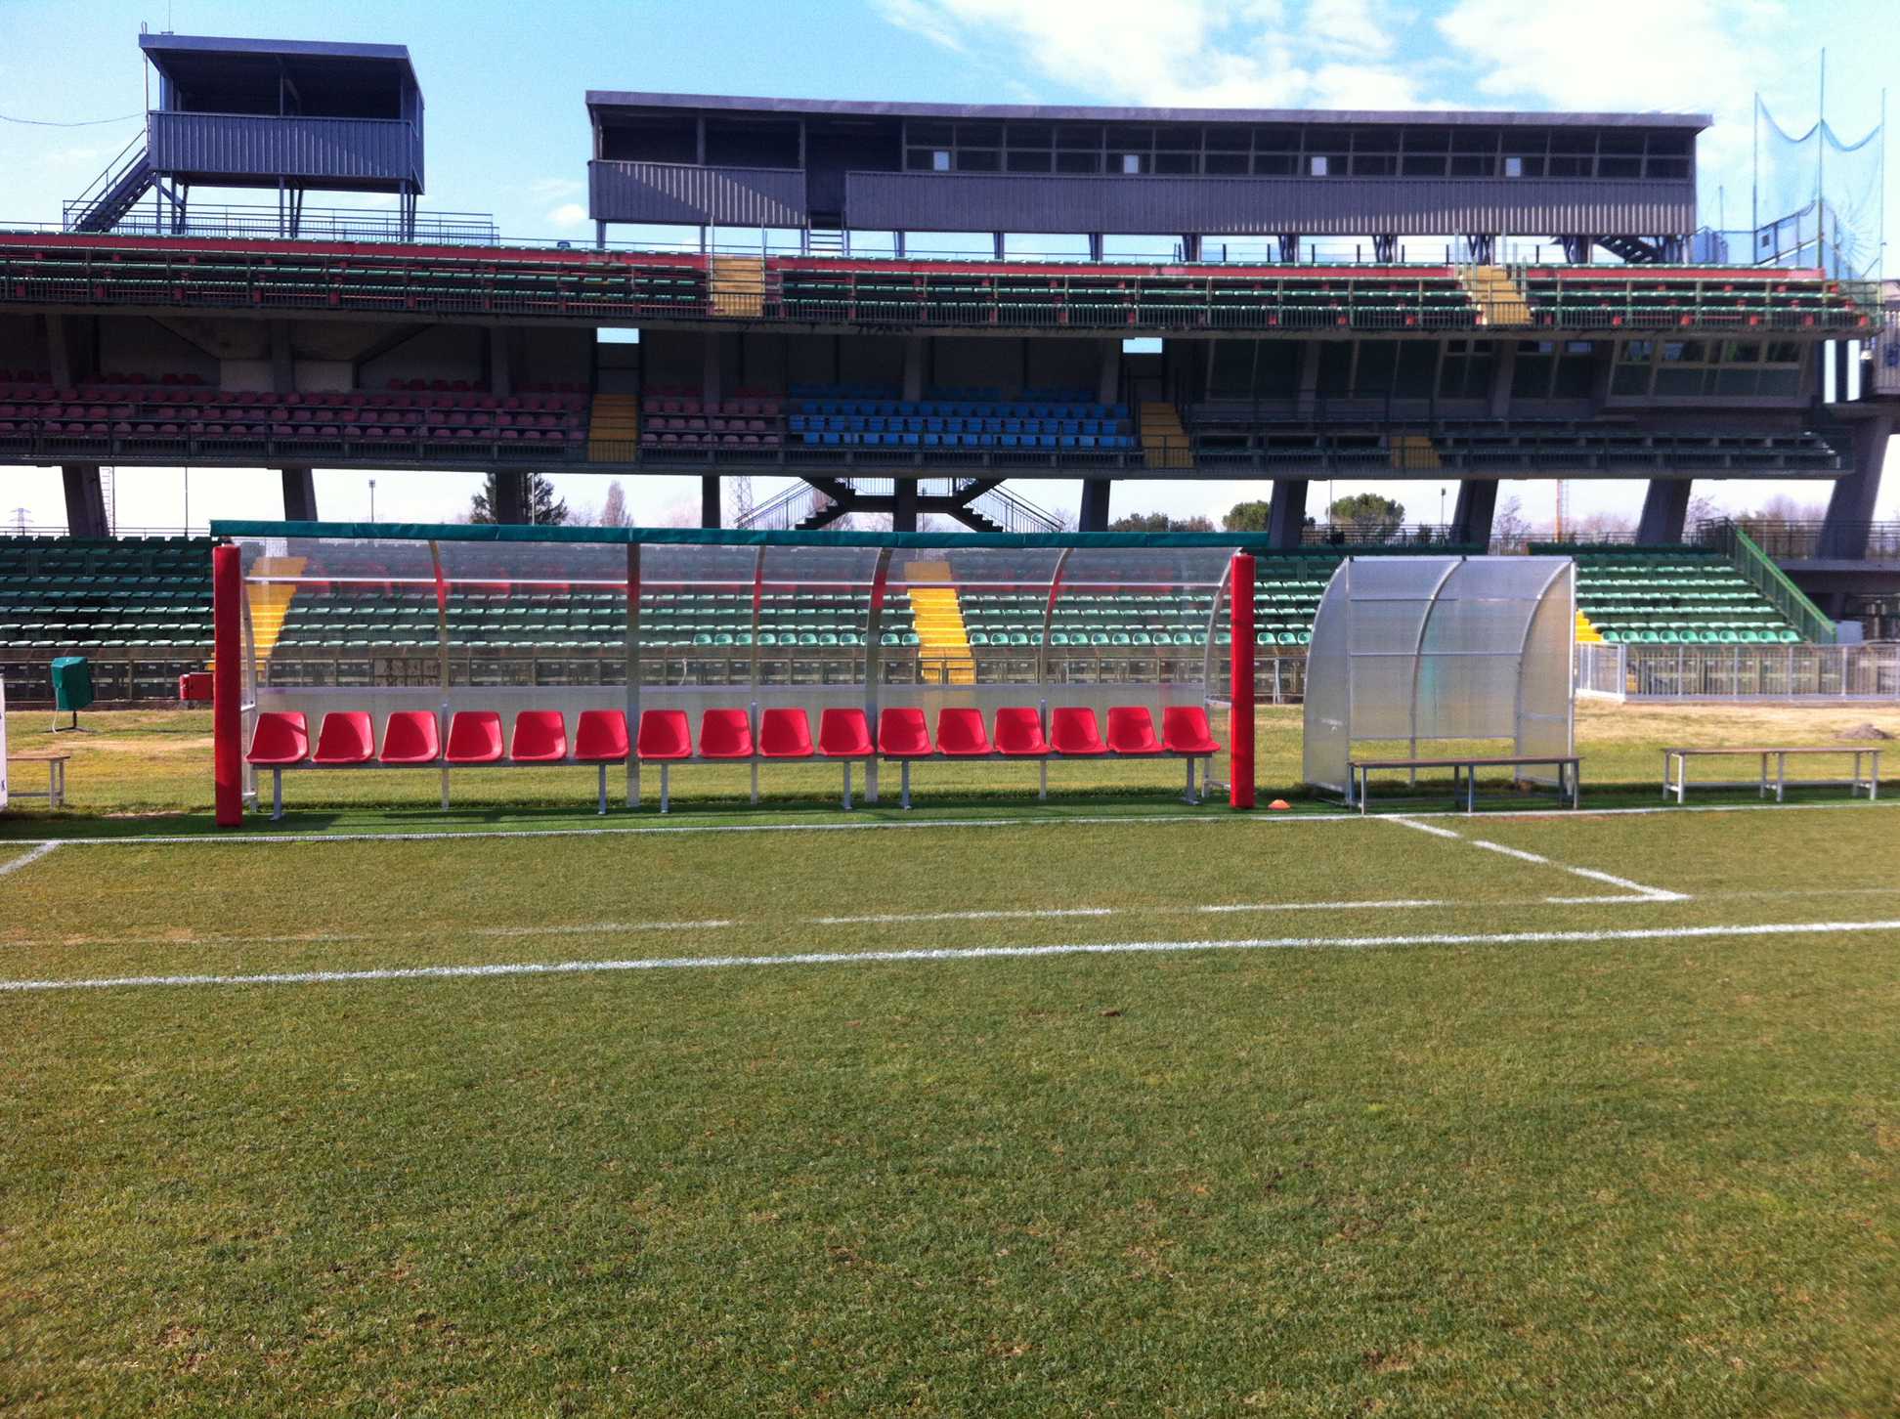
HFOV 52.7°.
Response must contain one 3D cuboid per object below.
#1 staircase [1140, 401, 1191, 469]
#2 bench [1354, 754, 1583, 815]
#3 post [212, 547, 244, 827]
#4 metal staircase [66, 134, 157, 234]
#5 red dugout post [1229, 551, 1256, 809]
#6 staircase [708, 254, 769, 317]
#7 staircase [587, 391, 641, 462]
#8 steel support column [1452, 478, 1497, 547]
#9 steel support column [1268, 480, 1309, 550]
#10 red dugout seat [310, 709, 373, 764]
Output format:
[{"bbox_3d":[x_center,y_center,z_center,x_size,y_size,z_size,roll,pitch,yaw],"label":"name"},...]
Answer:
[{"bbox_3d":[5.247,-6.671,46.600,1.100,1.900,2.600,0,2,-4],"label":"staircase"},{"bbox_3d":[4.172,0.606,15.543,1.940,0.435,0.360,-1,1,-14],"label":"bench"},{"bbox_3d":[-5.230,-0.177,13.900,0.180,2.030,0.180,0,2,-11],"label":"post"},{"bbox_3d":[-19.420,-12.032,44.300,2.200,2.600,0.850,0,2,-4],"label":"metal staircase"},{"bbox_3d":[2.425,-0.242,15.893,0.190,2.120,0.190,0,1,-11],"label":"red dugout post"},{"bbox_3d":[-5.238,-10.493,47.500,1.350,1.900,2.400,0,4,-7],"label":"staircase"},{"bbox_3d":[-7.905,-6.625,45.300,1.100,1.900,2.600,0,2,-4],"label":"staircase"},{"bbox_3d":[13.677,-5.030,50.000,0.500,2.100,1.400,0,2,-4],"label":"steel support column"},{"bbox_3d":[8.910,-5.119,50.500,0.500,1.850,1.200,0,20,-3],"label":"steel support column"},{"bbox_3d":[-4.812,0.230,15.238,0.440,0.430,0.420,0,1,-11],"label":"red dugout seat"}]

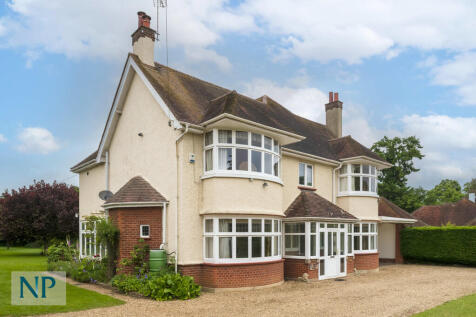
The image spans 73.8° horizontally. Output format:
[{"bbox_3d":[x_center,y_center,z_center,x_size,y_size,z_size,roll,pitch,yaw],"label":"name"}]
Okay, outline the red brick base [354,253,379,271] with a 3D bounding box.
[{"bbox_3d":[6.547,5.398,16.762,2.450,0.845,1.350,5,-8,-40],"label":"red brick base"}]

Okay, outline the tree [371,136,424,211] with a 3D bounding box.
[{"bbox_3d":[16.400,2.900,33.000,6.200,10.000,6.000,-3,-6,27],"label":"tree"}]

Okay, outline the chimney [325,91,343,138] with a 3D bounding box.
[{"bbox_3d":[5.750,-2.620,19.000,0.650,2.750,1.000,4,-6,-39],"label":"chimney"}]

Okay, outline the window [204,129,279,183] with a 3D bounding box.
[{"bbox_3d":[0.280,-0.070,10.850,2.950,1.520,0.900,4,-6,-39],"label":"window"}]

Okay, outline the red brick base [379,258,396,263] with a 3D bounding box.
[{"bbox_3d":[8.950,6.120,18.950,1.600,0.250,0.300,4,-6,-39],"label":"red brick base"}]

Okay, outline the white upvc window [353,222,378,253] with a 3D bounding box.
[{"bbox_3d":[6.496,4.174,16.784,2.300,1.524,1.150,5,-8,-40],"label":"white upvc window"}]

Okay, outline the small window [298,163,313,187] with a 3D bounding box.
[{"bbox_3d":[3.185,0.808,14.785,1.070,1.020,0.120,5,-8,-40],"label":"small window"}]

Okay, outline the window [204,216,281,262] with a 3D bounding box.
[{"bbox_3d":[0.492,2.949,11.611,3.450,1.527,1.200,5,-8,-40],"label":"window"}]

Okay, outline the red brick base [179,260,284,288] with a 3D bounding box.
[{"bbox_3d":[0.197,4.101,11.325,4.470,0.768,1.350,5,-8,-40],"label":"red brick base"}]

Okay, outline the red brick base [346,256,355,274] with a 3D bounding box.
[{"bbox_3d":[4.900,4.630,13.750,0.500,0.700,0.300,4,-6,-39],"label":"red brick base"}]

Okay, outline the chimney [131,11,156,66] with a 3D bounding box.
[{"bbox_3d":[-3.650,-4.630,12.300,0.650,2.100,1.000,4,-6,-39],"label":"chimney"}]

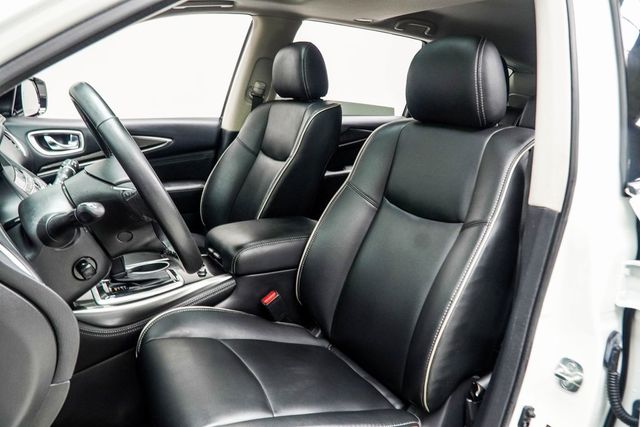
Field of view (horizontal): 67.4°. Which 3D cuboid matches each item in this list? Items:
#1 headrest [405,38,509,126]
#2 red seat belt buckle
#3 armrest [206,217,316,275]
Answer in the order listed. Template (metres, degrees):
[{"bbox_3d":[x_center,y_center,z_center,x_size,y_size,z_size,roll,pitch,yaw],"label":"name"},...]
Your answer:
[{"bbox_3d":[0.312,-0.300,1.107,0.140,0.192,0.248,0,13,-31],"label":"headrest"},{"bbox_3d":[-0.126,0.245,1.285,0.045,0.085,0.028,-34,28,-19],"label":"red seat belt buckle"},{"bbox_3d":[-0.134,0.087,1.407,0.325,0.082,0.225,-5,16,-30],"label":"armrest"}]

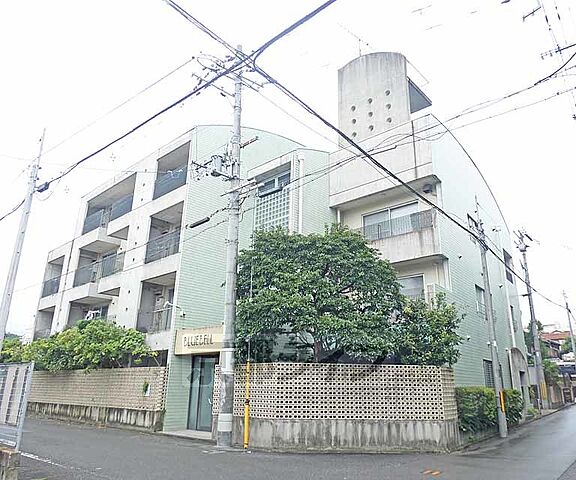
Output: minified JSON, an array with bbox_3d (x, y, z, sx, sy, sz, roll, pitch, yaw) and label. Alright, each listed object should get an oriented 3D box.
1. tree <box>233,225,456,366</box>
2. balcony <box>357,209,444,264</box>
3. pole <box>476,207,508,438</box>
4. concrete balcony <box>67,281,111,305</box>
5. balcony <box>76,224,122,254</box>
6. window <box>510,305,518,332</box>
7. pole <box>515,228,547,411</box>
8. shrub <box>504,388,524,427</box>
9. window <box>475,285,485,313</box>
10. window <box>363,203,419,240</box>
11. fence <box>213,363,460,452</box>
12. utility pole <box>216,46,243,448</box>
[{"bbox_3d":[1.850,2.523,12.106,6.080,6.080,4.217,-2,-19,8],"label":"tree"},{"bbox_3d":[3.602,0.258,14.673,3.923,1.569,1.128,-15,-25,39],"label":"balcony"},{"bbox_3d":[6.298,2.245,12.976,0.275,7.119,0.275,-13,-24,39],"label":"pole"},{"bbox_3d":[-9.714,2.684,20.622,2.020,0.726,1.157,-15,-25,39],"label":"concrete balcony"},{"bbox_3d":[-9.690,0.023,21.538,2.020,0.745,1.157,-15,-25,39],"label":"balcony"},{"bbox_3d":[9.805,3.414,17.959,0.137,1.128,1.128,-15,-25,39],"label":"window"},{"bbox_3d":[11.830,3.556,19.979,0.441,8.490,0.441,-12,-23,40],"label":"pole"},{"bbox_3d":[7.517,5.616,13.987,0.785,1.177,1.373,-15,-25,39],"label":"shrub"},{"bbox_3d":[6.962,2.225,14.937,0.137,1.059,1.098,-15,-25,39],"label":"window"},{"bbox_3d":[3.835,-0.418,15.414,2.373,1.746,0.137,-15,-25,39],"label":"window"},{"bbox_3d":[0.844,4.200,10.618,6.540,2.020,1.478,-5,-20,15],"label":"fence"},{"bbox_3d":[-1.632,-0.798,12.503,0.392,12.658,0.392,-16,-24,38],"label":"utility pole"}]

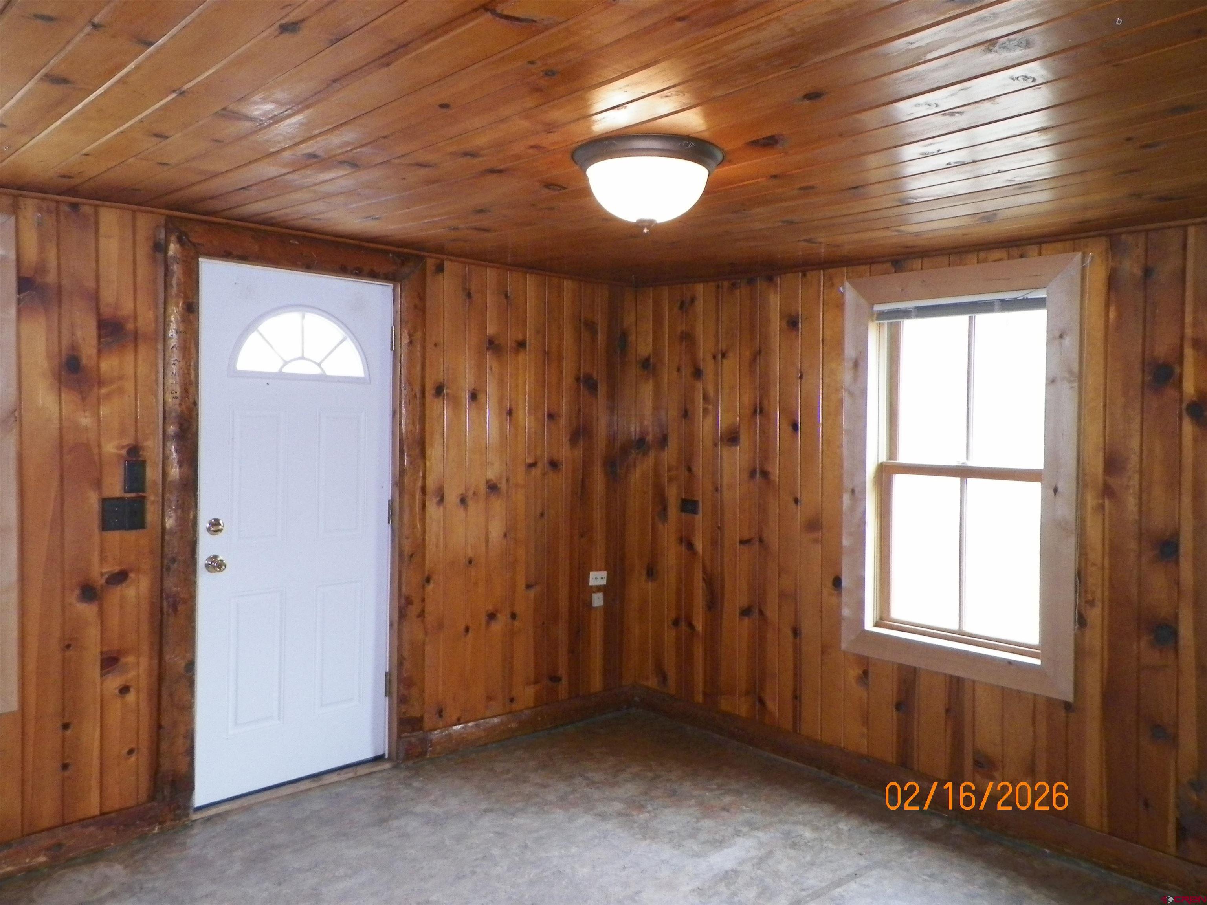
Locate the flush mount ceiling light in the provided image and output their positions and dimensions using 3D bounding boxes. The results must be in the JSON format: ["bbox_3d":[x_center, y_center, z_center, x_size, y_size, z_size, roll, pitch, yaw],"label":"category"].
[{"bbox_3d":[0.114,-0.660,2.233,0.390,0.195,0.390,0,2,0],"label":"flush mount ceiling light"}]

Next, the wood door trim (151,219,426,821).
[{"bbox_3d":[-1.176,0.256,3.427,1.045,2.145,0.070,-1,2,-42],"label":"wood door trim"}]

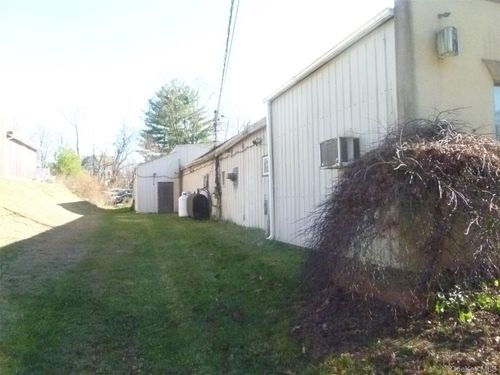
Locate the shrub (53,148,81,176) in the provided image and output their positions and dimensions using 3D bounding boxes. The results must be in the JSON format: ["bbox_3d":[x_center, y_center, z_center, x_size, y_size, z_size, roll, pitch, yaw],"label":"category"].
[{"bbox_3d":[-20.843,-2.687,45.964,3.185,3.500,3.185,-1,-1,0],"label":"shrub"}]

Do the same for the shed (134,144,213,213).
[{"bbox_3d":[-5.561,-0.528,28.608,4.798,4.381,5.000,-1,-1,-16],"label":"shed"}]

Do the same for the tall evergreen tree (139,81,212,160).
[{"bbox_3d":[-8.476,-5.089,46.851,8.484,14.583,8.484,-1,-1,0],"label":"tall evergreen tree"}]

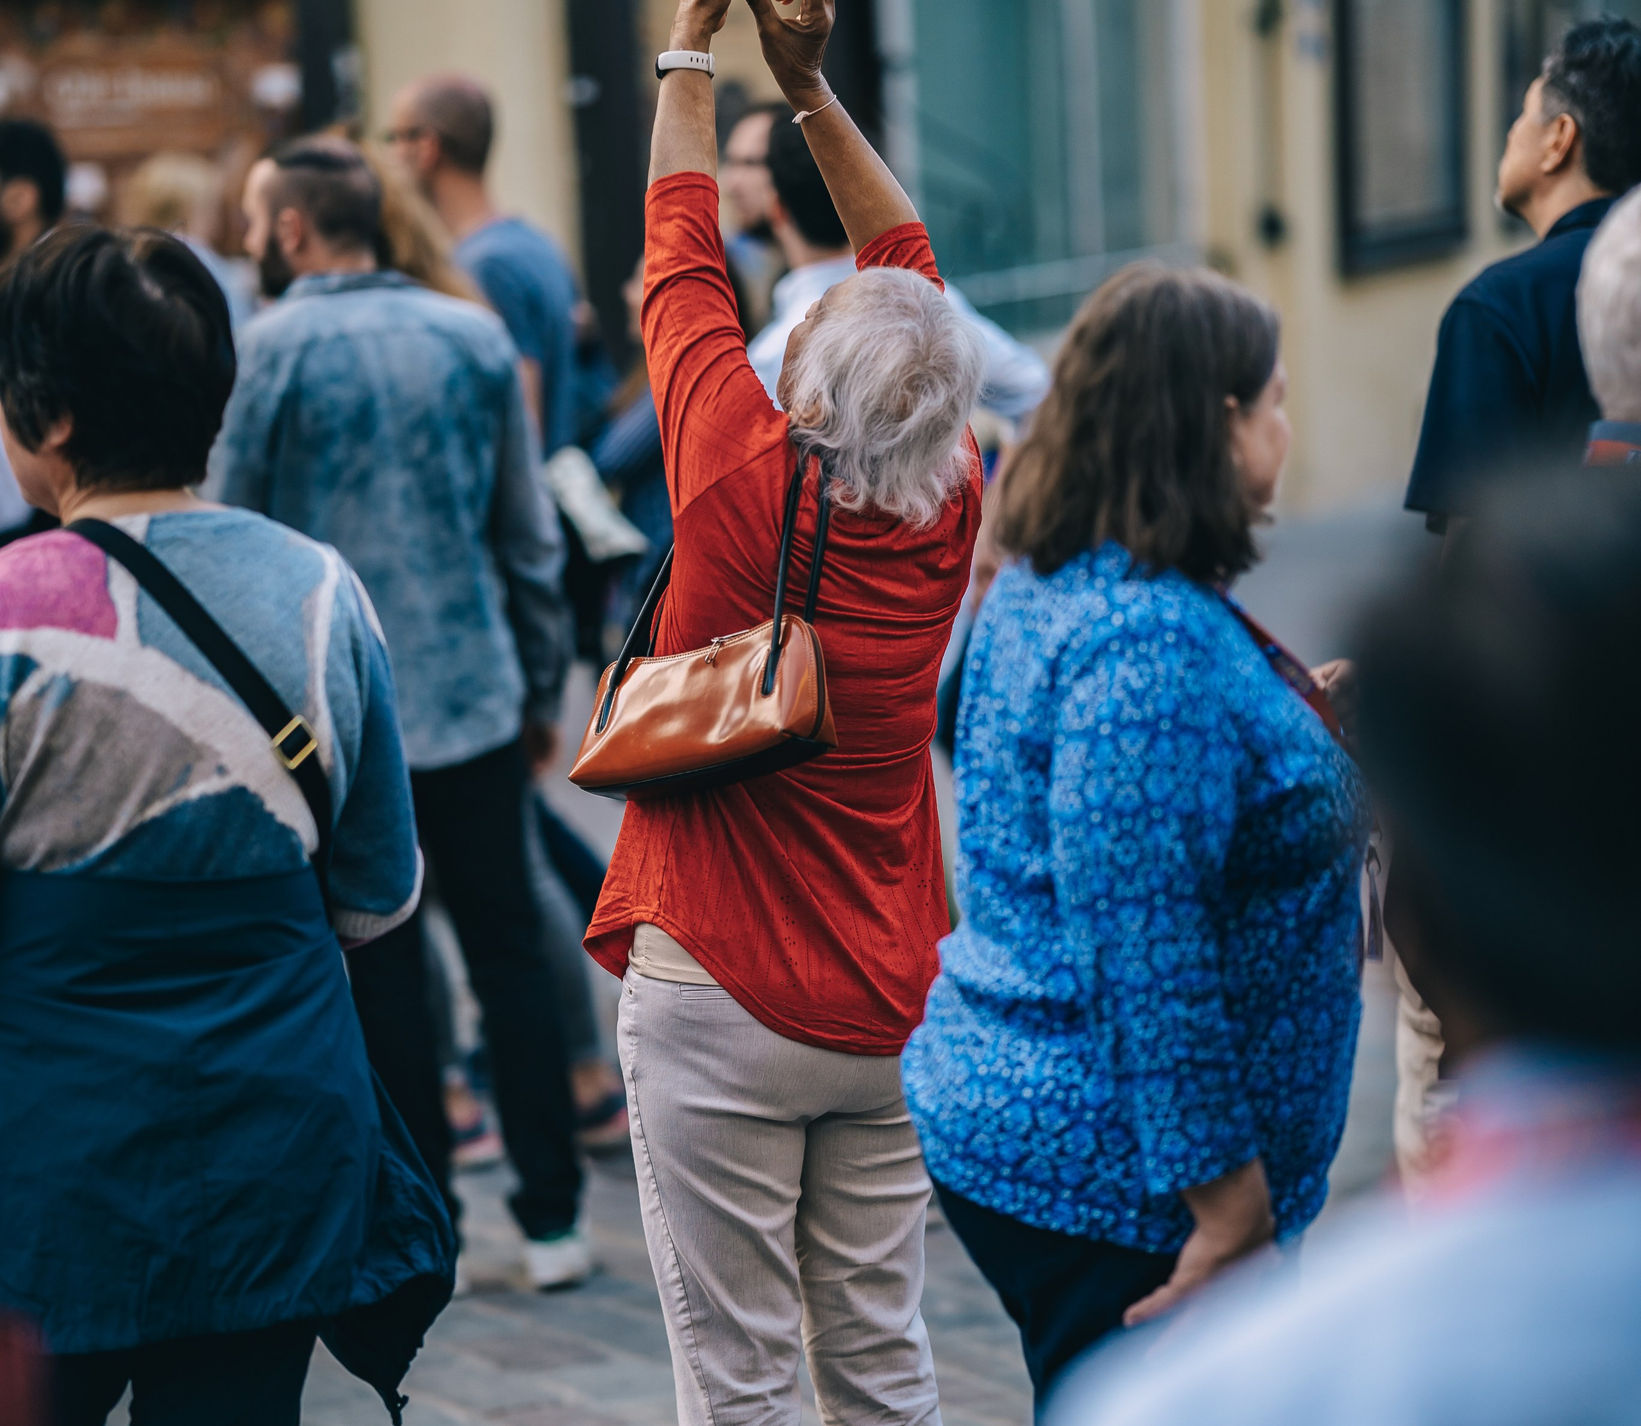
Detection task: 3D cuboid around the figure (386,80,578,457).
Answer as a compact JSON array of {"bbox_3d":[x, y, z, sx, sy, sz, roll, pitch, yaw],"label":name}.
[{"bbox_3d":[-0.617,-0.274,10.900,0.360,1.820,0.500,2,6,37],"label":"figure"}]

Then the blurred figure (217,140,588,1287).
[{"bbox_3d":[-0.626,0.018,8.750,0.560,1.740,0.380,-3,5,-21],"label":"blurred figure"}]

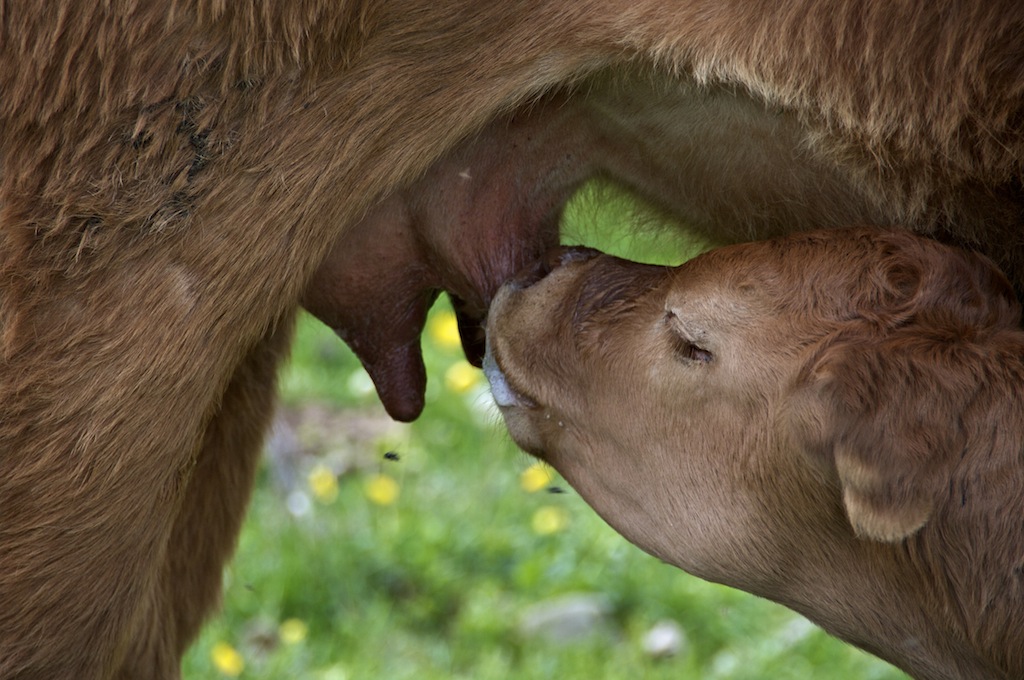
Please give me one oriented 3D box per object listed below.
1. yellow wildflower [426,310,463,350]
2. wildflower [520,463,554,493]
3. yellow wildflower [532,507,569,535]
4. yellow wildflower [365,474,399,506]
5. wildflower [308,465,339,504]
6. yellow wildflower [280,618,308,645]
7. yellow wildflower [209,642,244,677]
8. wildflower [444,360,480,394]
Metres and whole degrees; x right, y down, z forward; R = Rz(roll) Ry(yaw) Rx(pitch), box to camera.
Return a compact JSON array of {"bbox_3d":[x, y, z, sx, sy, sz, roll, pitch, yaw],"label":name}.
[{"bbox_3d":[-0.081,-0.013,10.213,0.033,0.033,0.033,0,6,0],"label":"yellow wildflower"},{"bbox_3d":[0.027,0.144,8.898,0.030,0.025,0.030,0,6,0],"label":"wildflower"},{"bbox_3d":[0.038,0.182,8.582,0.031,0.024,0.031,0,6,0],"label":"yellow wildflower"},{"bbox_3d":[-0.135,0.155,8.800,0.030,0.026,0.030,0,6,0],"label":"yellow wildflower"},{"bbox_3d":[-0.196,0.150,8.845,0.028,0.030,0.028,0,6,0],"label":"wildflower"},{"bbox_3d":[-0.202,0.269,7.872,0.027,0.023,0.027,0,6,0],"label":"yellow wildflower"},{"bbox_3d":[-0.258,0.289,7.713,0.028,0.025,0.028,0,6,0],"label":"yellow wildflower"},{"bbox_3d":[-0.057,0.042,9.751,0.033,0.028,0.033,0,6,0],"label":"wildflower"}]

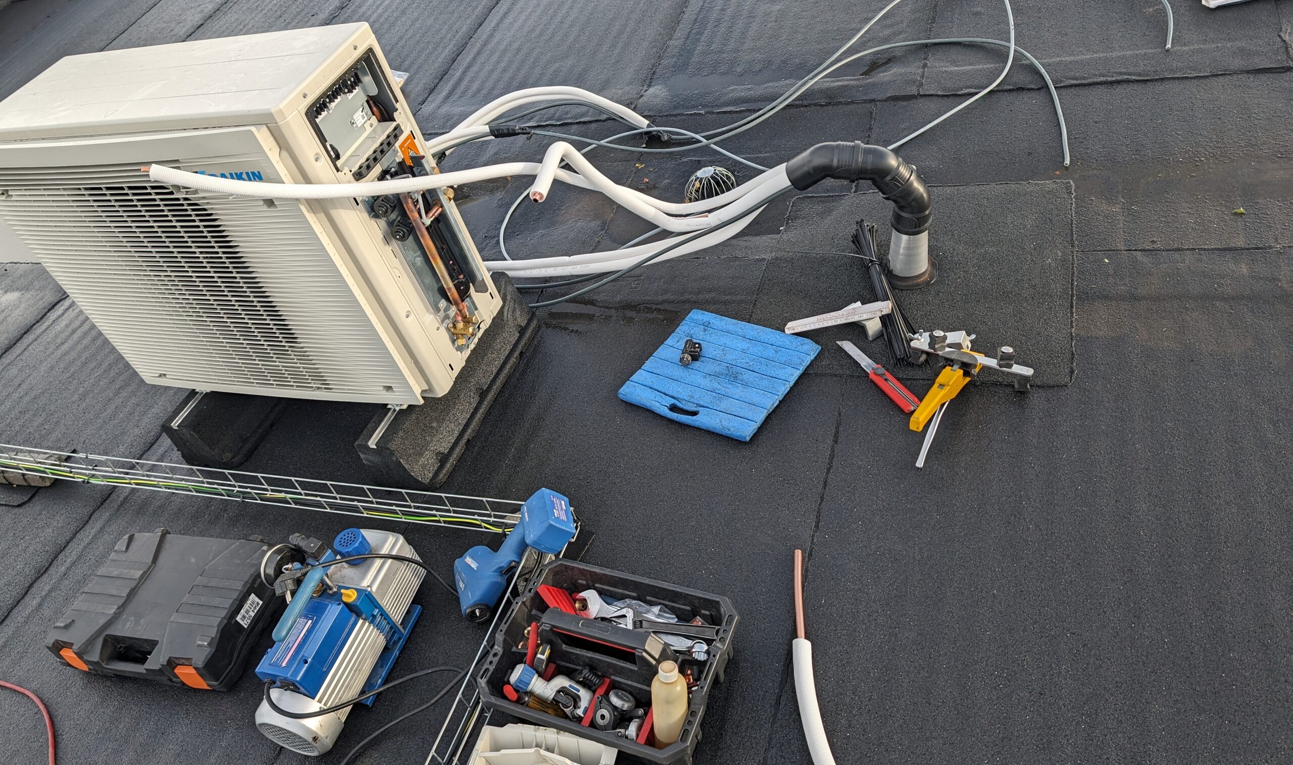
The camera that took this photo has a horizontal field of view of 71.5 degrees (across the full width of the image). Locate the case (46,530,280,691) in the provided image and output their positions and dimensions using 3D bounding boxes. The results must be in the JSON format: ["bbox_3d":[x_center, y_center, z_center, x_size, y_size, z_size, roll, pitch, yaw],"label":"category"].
[{"bbox_3d":[-0.990,0.473,1.892,0.415,0.102,0.292,0,46,19],"label":"case"}]

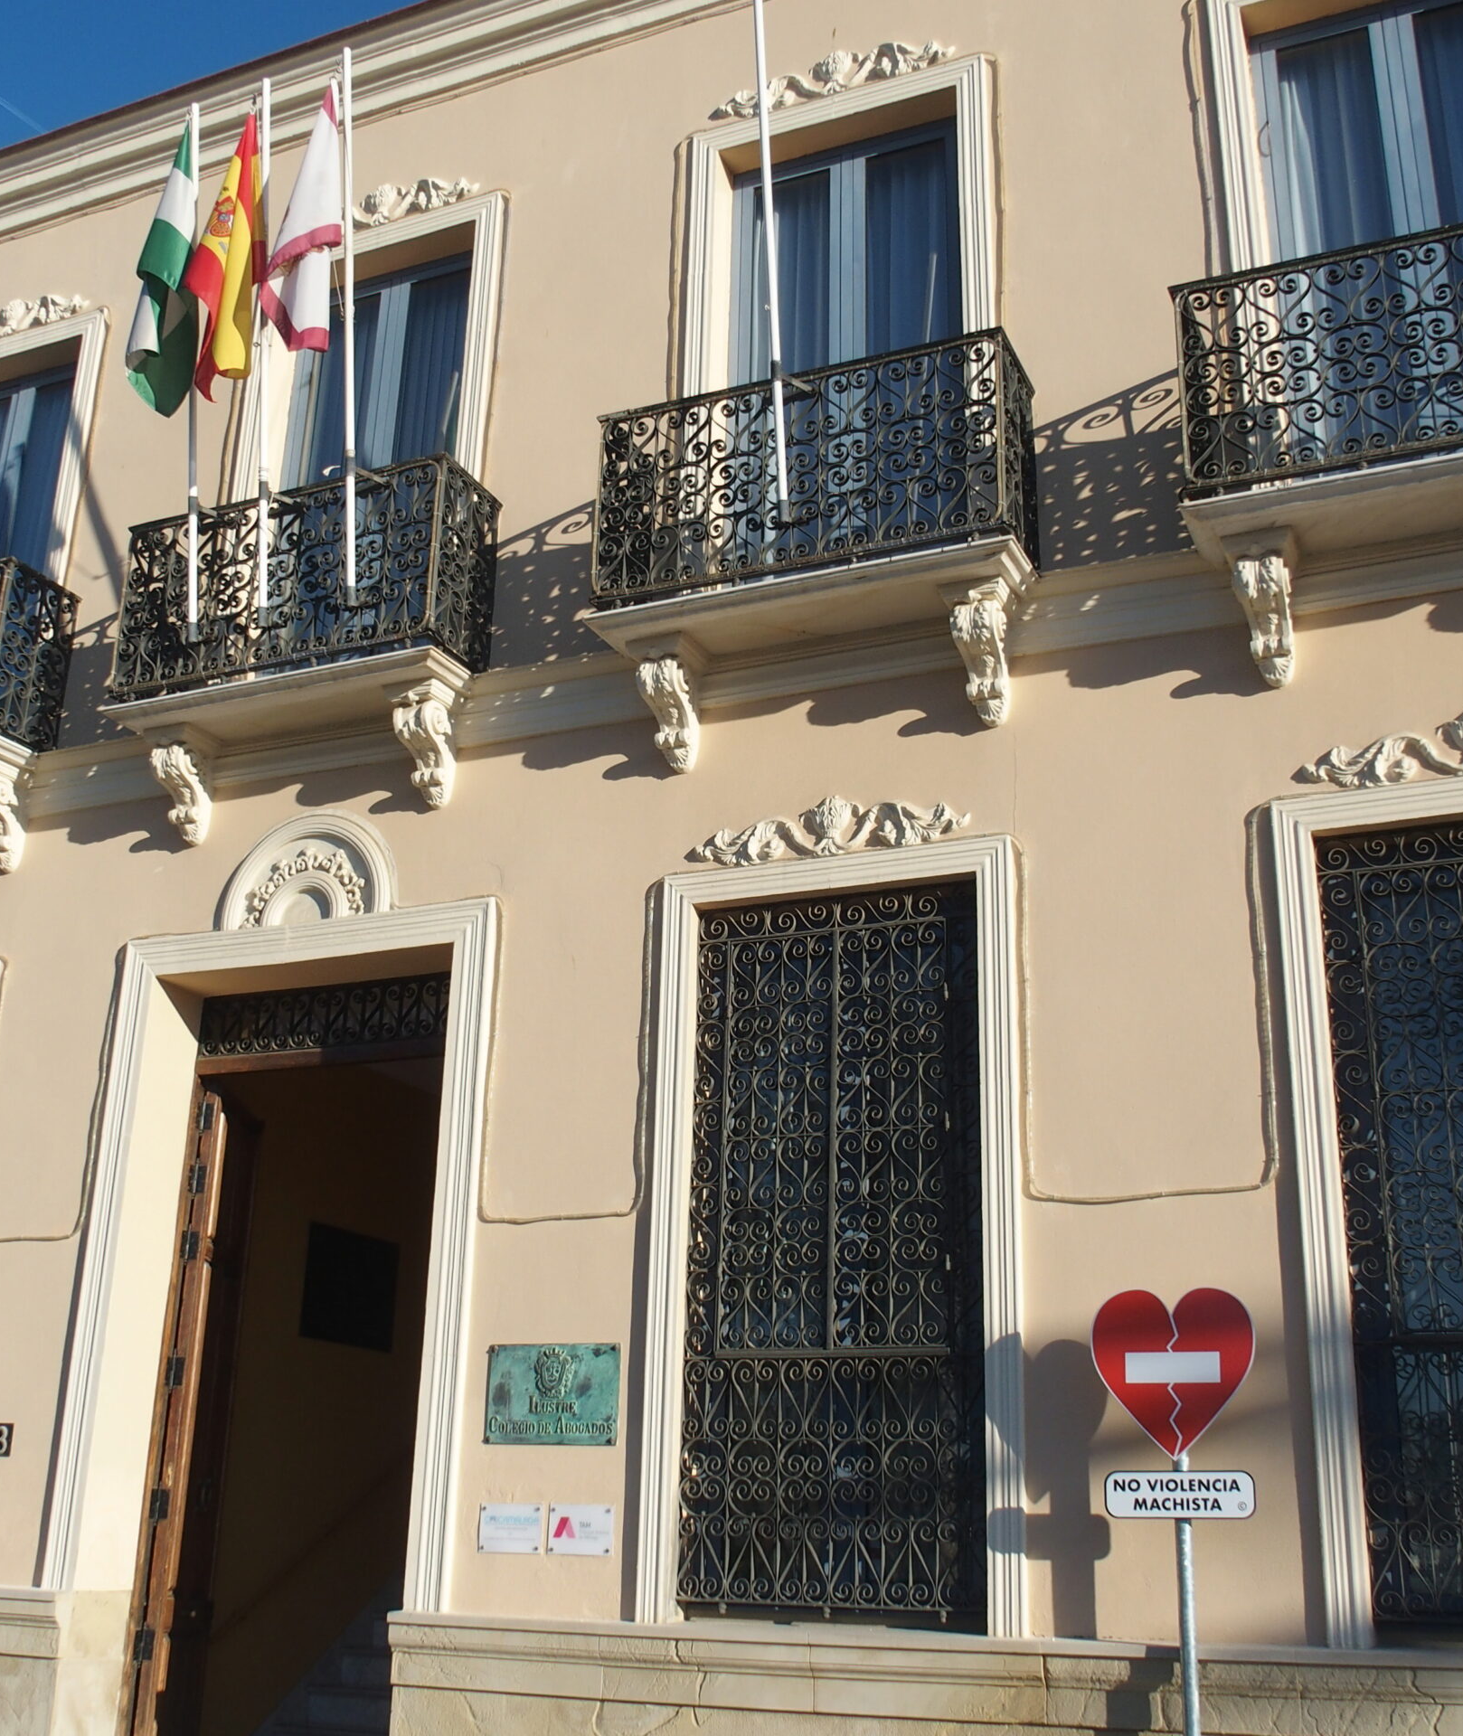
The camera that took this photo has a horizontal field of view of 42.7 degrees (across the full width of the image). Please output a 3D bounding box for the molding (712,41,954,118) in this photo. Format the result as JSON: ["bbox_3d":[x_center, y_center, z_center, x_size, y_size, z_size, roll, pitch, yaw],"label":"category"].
[{"bbox_3d":[0.516,-4.191,9.878,1.358,0.274,0.081,-7,-21,22],"label":"molding"}]

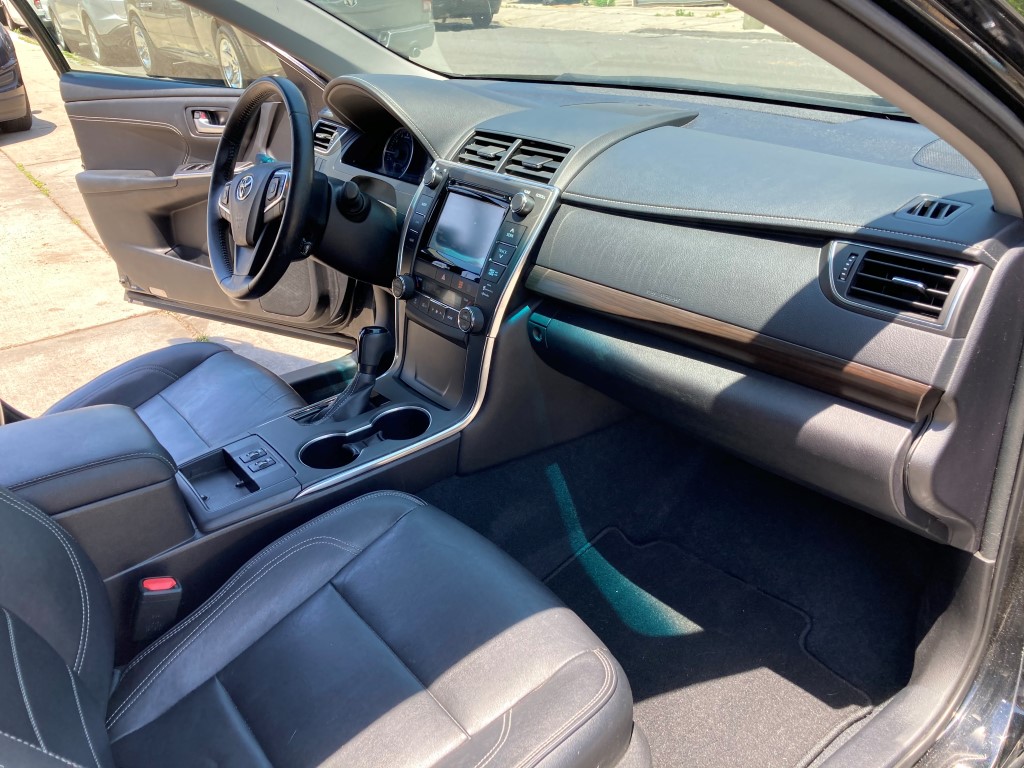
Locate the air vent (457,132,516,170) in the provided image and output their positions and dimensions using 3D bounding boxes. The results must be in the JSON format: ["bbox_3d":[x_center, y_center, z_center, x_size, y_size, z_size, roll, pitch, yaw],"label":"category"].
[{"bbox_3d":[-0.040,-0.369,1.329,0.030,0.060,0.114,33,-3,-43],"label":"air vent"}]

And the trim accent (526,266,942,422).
[{"bbox_3d":[0.210,-0.064,0.980,0.040,0.039,0.562,-6,22,-42],"label":"trim accent"}]

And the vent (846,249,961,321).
[{"bbox_3d":[0.390,-0.097,0.825,0.030,0.053,0.100,17,8,-43],"label":"vent"}]

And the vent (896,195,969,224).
[{"bbox_3d":[0.429,-0.177,0.846,0.075,0.018,0.065,-24,33,-37],"label":"vent"}]

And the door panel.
[{"bbox_3d":[-0.864,-0.482,2.295,1.010,0.670,0.120,12,30,27],"label":"door panel"}]

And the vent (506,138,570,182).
[{"bbox_3d":[0.035,-0.328,1.238,0.030,0.060,0.114,33,-3,-43],"label":"vent"}]

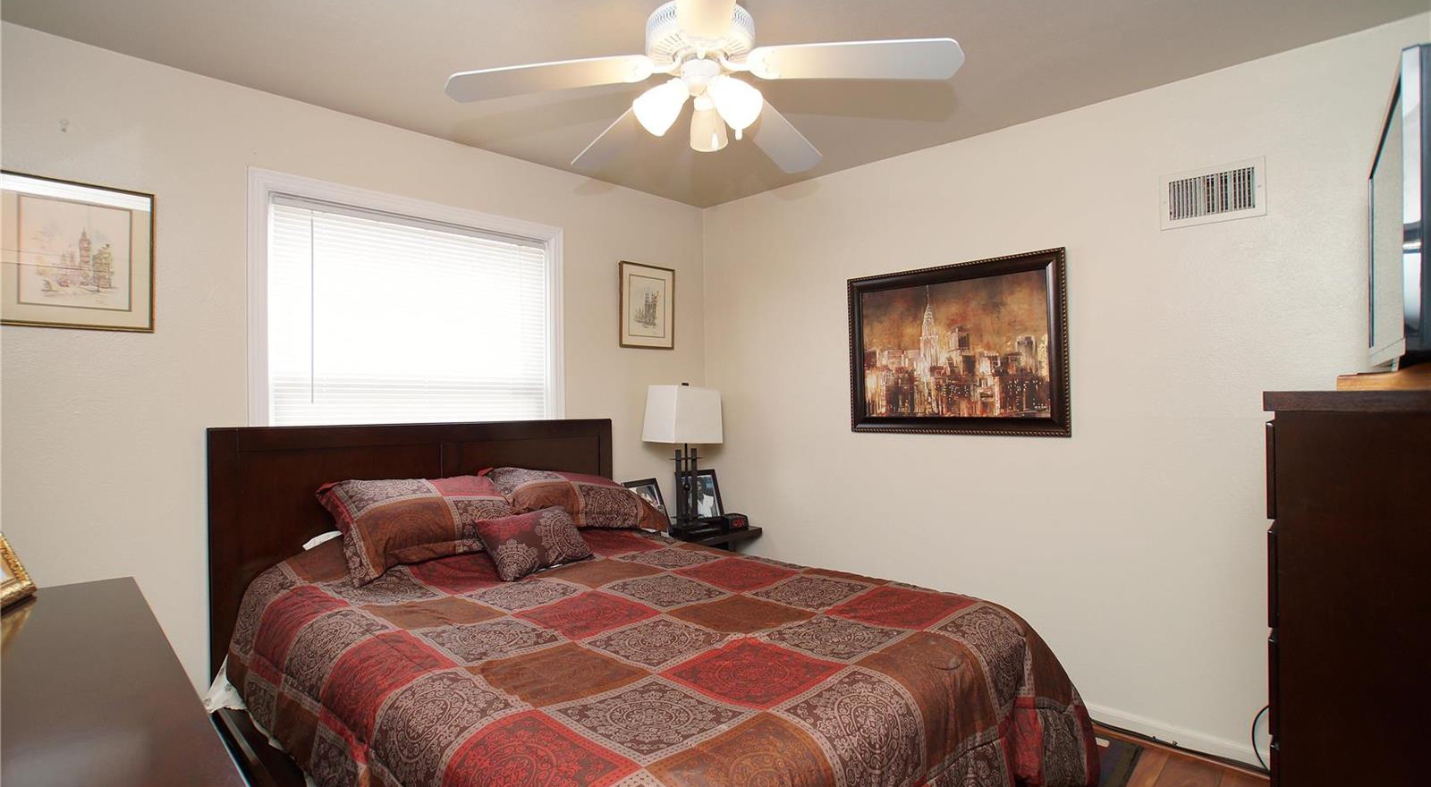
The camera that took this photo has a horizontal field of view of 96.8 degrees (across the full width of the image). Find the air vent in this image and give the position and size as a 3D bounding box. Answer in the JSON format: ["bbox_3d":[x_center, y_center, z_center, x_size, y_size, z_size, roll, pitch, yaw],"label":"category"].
[{"bbox_3d":[1.734,-0.693,2.223,0.287,0.194,0.020,0,1,43],"label":"air vent"}]

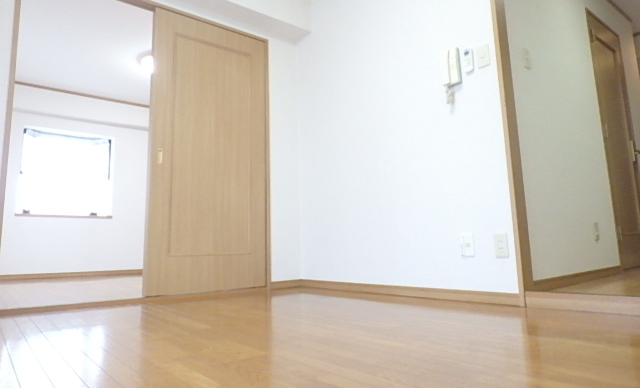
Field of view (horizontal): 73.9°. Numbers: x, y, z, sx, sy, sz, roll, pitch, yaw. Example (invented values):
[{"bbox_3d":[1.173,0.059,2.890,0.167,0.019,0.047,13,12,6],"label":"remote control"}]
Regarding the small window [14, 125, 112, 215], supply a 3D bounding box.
[{"bbox_3d":[-3.251,-0.243,5.503,1.059,1.103,0.120,5,-10,-39],"label":"small window"}]

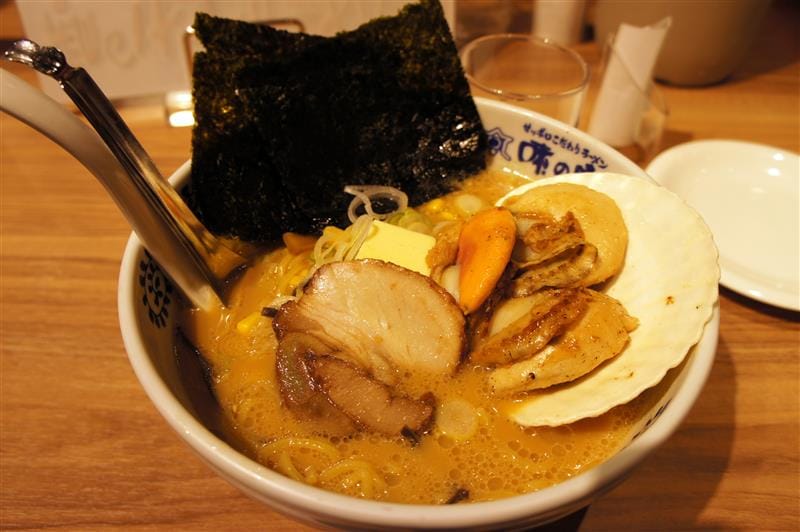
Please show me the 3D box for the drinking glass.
[{"bbox_3d":[0.072,-0.091,0.385,0.076,0.082,0.076,2,46,0],"label":"drinking glass"}]

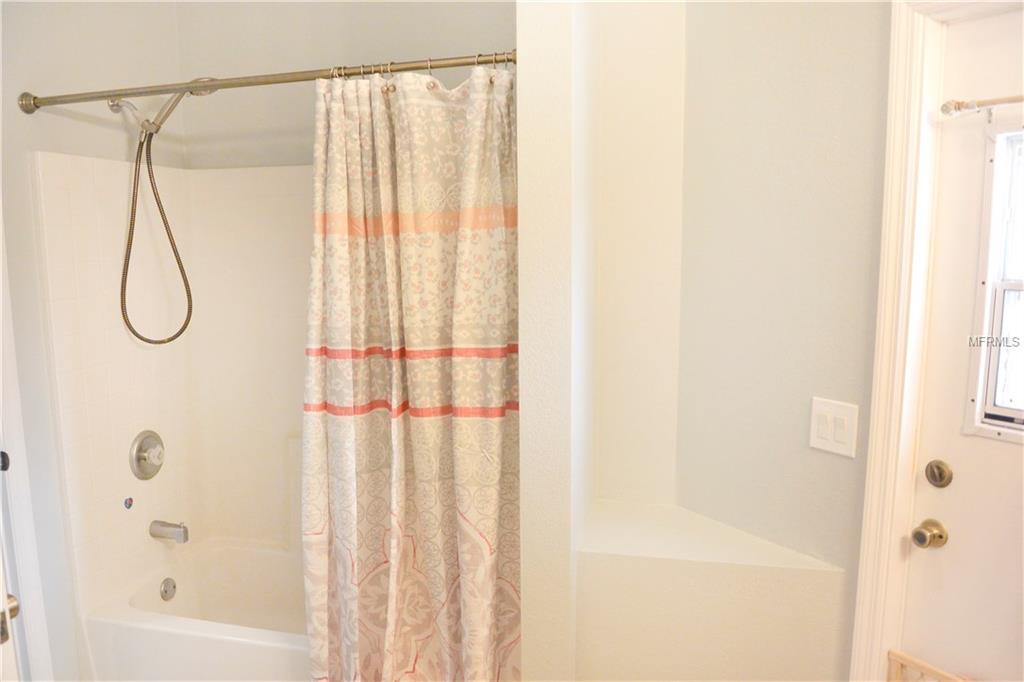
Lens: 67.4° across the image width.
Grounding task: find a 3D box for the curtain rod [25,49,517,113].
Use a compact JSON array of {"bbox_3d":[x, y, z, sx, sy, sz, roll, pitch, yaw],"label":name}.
[{"bbox_3d":[-0.681,-0.685,2.032,1.520,0.062,0.062,1,8,16],"label":"curtain rod"}]

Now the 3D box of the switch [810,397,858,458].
[{"bbox_3d":[0.736,0.199,1.758,0.010,0.118,0.119,-6,10,-34],"label":"switch"}]

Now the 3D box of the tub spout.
[{"bbox_3d":[-1.224,0.683,2.749,0.124,0.064,0.050,2,9,16],"label":"tub spout"}]

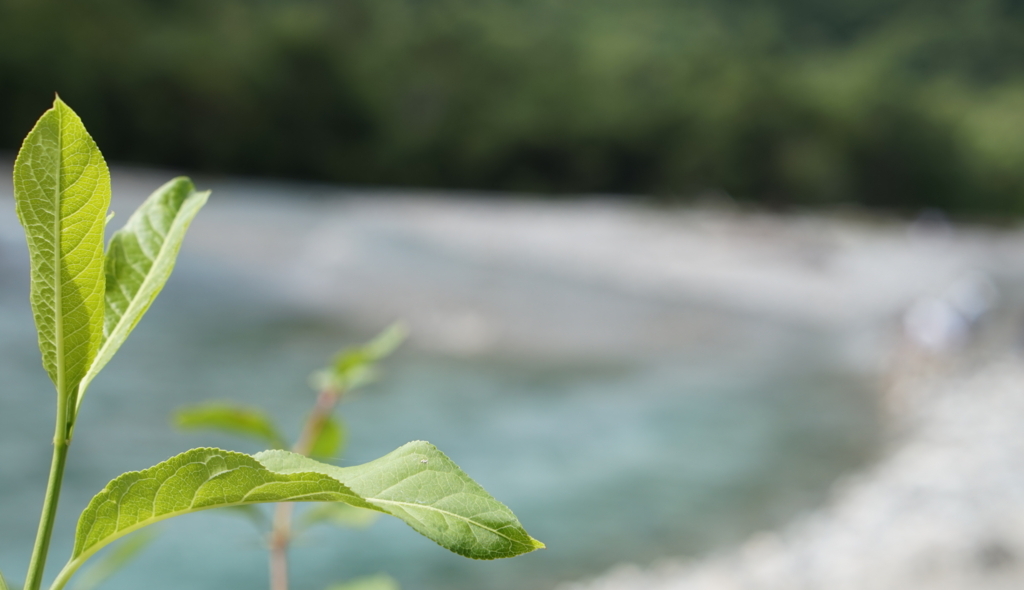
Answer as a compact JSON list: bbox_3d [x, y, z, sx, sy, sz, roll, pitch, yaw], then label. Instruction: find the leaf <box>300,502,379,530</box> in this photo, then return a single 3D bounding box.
[{"bbox_3d":[-0.064,0.080,0.780,0.031,0.013,0.018,-1,4,-23],"label":"leaf"}]

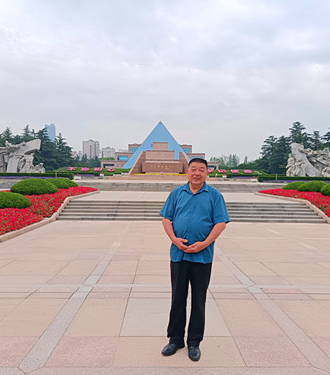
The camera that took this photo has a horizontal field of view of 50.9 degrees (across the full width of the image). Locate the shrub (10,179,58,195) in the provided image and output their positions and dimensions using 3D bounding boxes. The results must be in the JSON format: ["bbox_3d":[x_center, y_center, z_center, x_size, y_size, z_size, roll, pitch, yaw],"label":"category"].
[{"bbox_3d":[-7.012,-0.043,18.600,2.500,0.860,2.400,0,0,-1],"label":"shrub"}]

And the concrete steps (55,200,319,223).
[{"bbox_3d":[1.040,1.040,15.300,11.200,0.730,2.200,0,0,-1],"label":"concrete steps"}]

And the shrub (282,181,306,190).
[{"bbox_3d":[9.934,-0.007,26.500,1.950,0.902,1.950,1,1,-1],"label":"shrub"}]

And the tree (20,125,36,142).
[{"bbox_3d":[-37.536,-9.381,94.899,7.000,15.599,7.000,1,1,-1],"label":"tree"}]

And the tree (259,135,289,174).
[{"bbox_3d":[23.056,-6.885,73.000,6.200,8.600,6.000,0,0,-1],"label":"tree"}]

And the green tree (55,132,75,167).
[{"bbox_3d":[-28.077,-8.271,94.911,7.500,13.598,7.500,1,1,-1],"label":"green tree"}]

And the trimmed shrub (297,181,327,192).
[{"bbox_3d":[9.766,-0.046,22.800,2.150,0.780,2.100,0,0,-1],"label":"trimmed shrub"}]

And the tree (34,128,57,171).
[{"bbox_3d":[-25.293,-7.577,74.000,5.600,10.000,5.600,0,0,-1],"label":"tree"}]

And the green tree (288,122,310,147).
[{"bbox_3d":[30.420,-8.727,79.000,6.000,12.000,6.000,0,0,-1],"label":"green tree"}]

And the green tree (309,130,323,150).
[{"bbox_3d":[41.390,-8.037,94.904,6.500,14.727,6.500,1,1,-1],"label":"green tree"}]

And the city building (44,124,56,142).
[{"bbox_3d":[-748.340,-226.200,2260.000,64.000,370.000,58.000,0,1,0],"label":"city building"}]

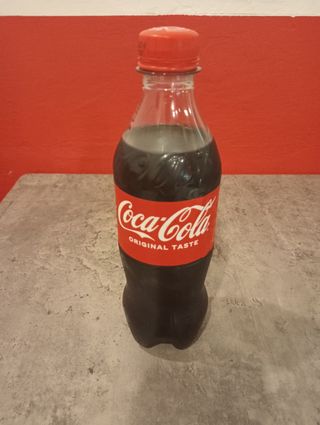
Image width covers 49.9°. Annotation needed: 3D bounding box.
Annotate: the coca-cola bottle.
[{"bbox_3d":[0.005,0.000,0.218,0.062,0.207,0.062,1,30,2],"label":"coca-cola bottle"}]

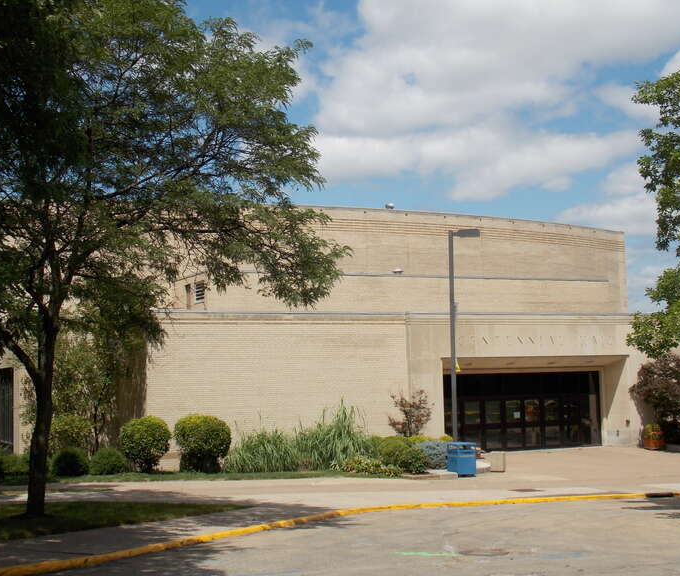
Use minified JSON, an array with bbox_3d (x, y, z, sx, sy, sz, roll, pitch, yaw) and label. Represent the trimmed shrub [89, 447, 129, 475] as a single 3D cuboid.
[{"bbox_3d":[-7.100,5.290,31.300,1.180,0.820,1.150,-1,-5,0],"label":"trimmed shrub"}]

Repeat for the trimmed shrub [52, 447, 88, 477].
[{"bbox_3d":[-8.197,5.287,31.100,1.100,0.840,1.100,-1,-5,0],"label":"trimmed shrub"}]

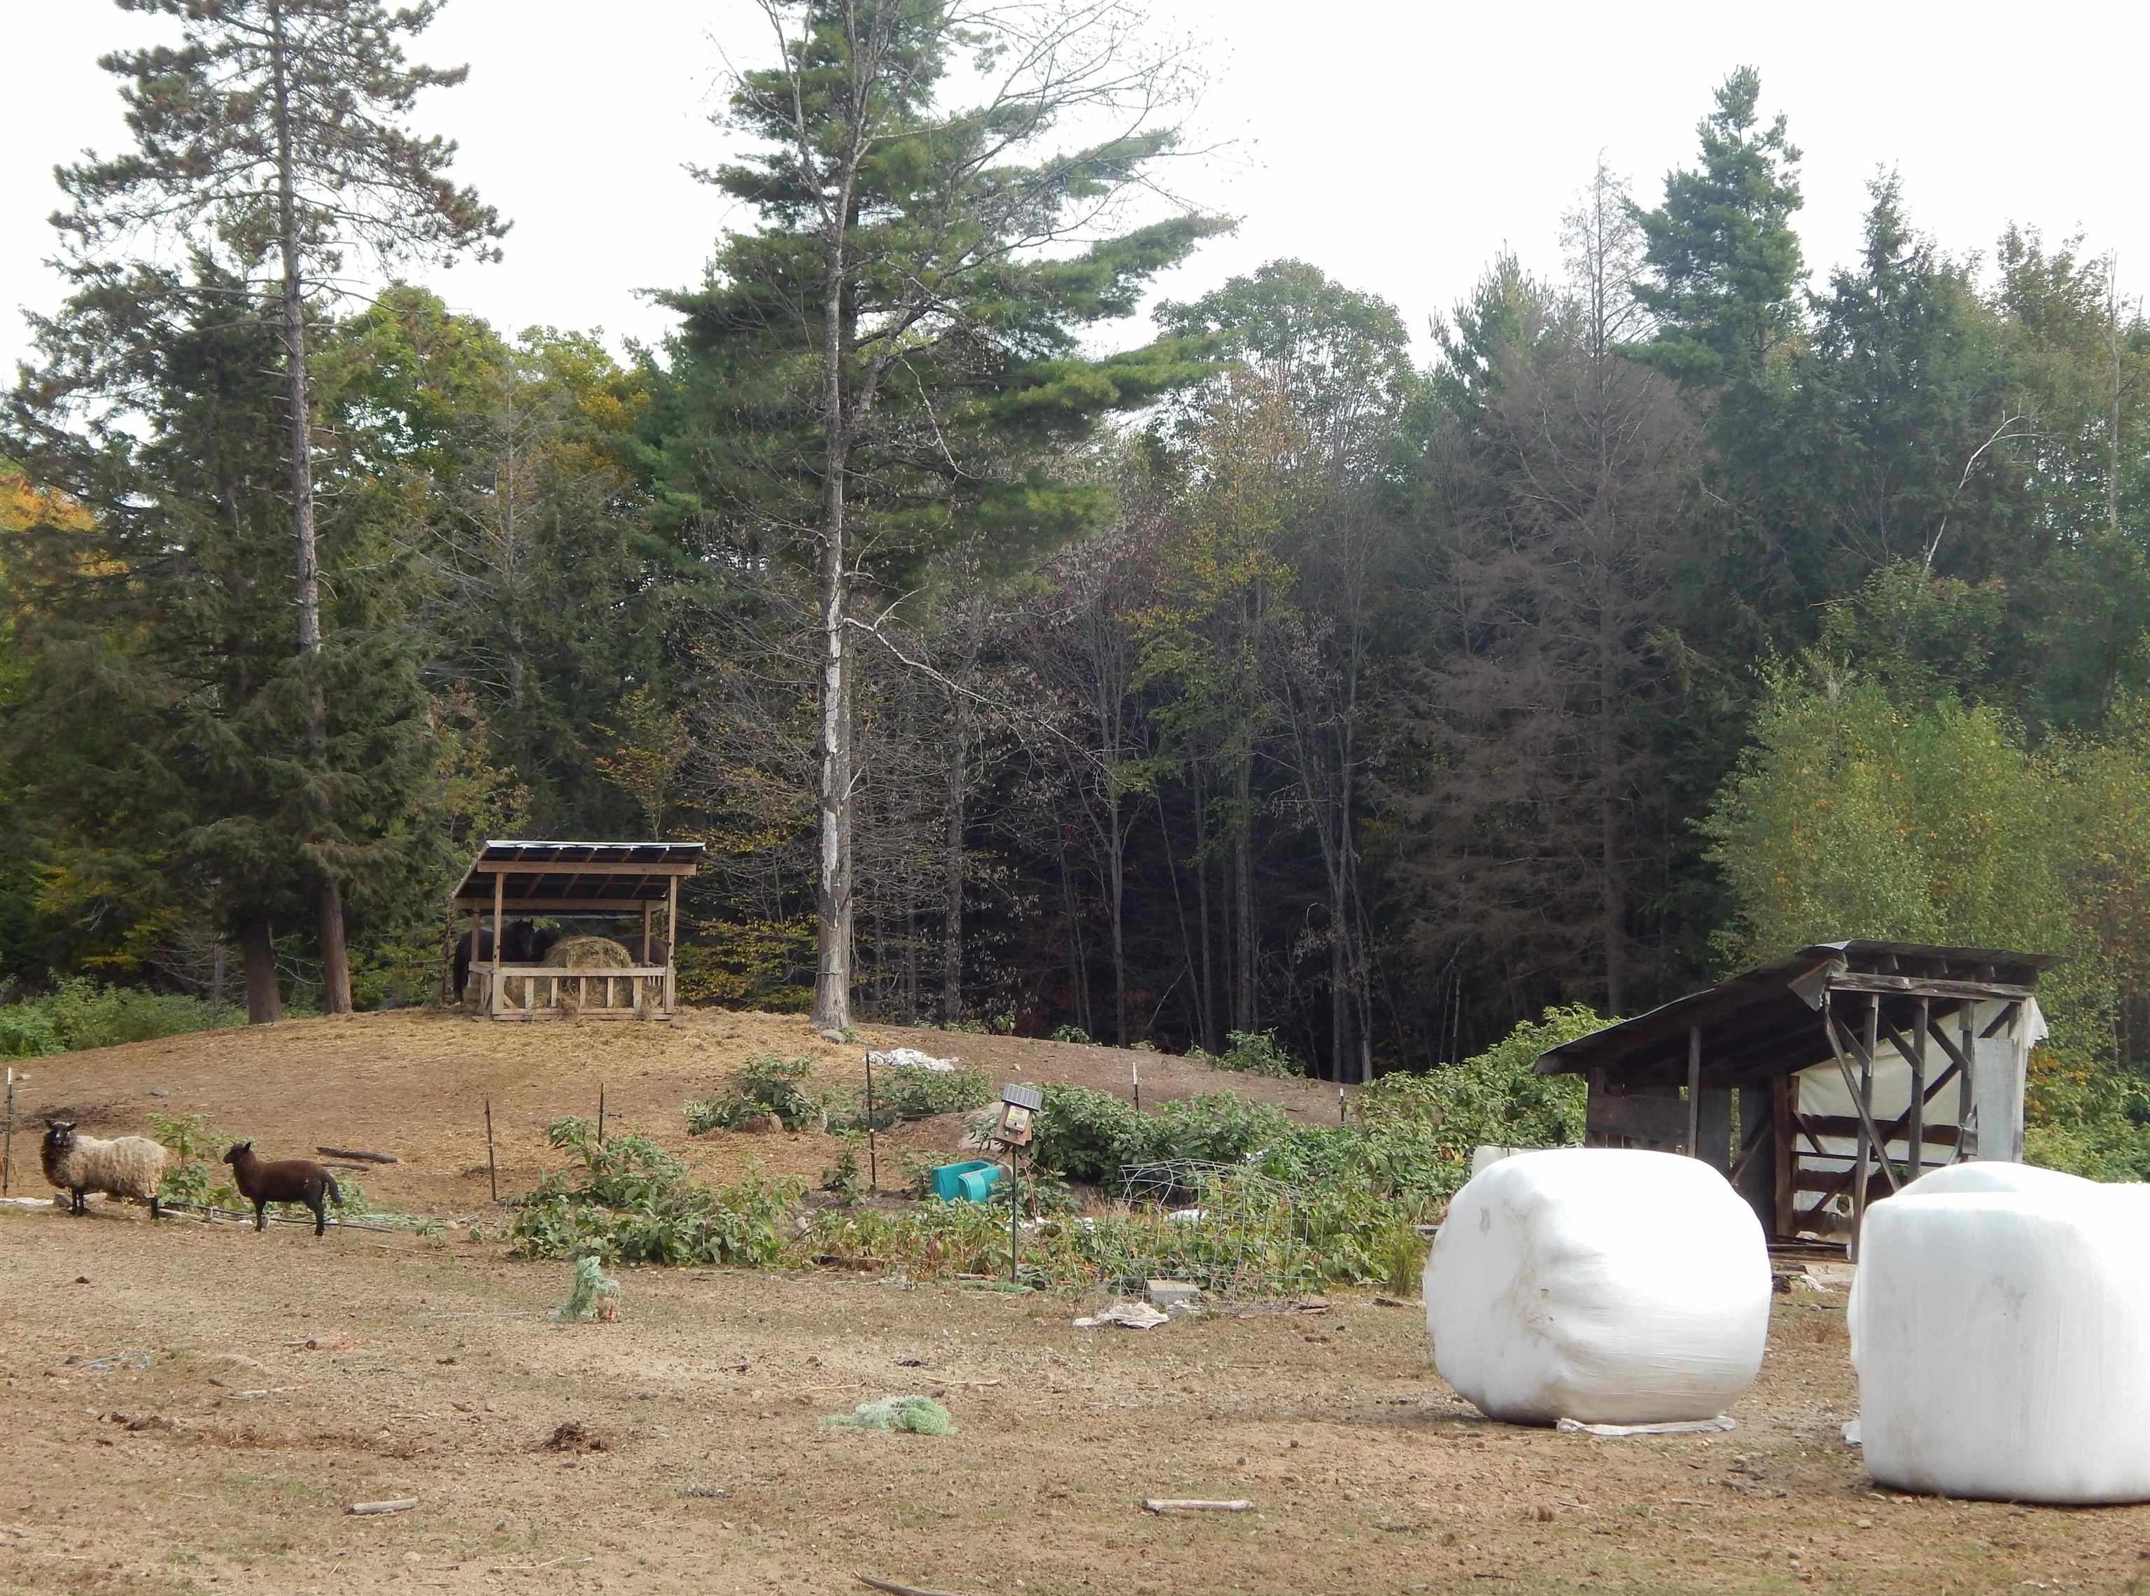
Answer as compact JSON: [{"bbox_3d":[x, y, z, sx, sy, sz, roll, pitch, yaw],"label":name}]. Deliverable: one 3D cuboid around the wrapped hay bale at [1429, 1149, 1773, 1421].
[{"bbox_3d":[2.437,2.287,17.700,1.220,1.250,1.290,1,-3,-28],"label":"wrapped hay bale"}]

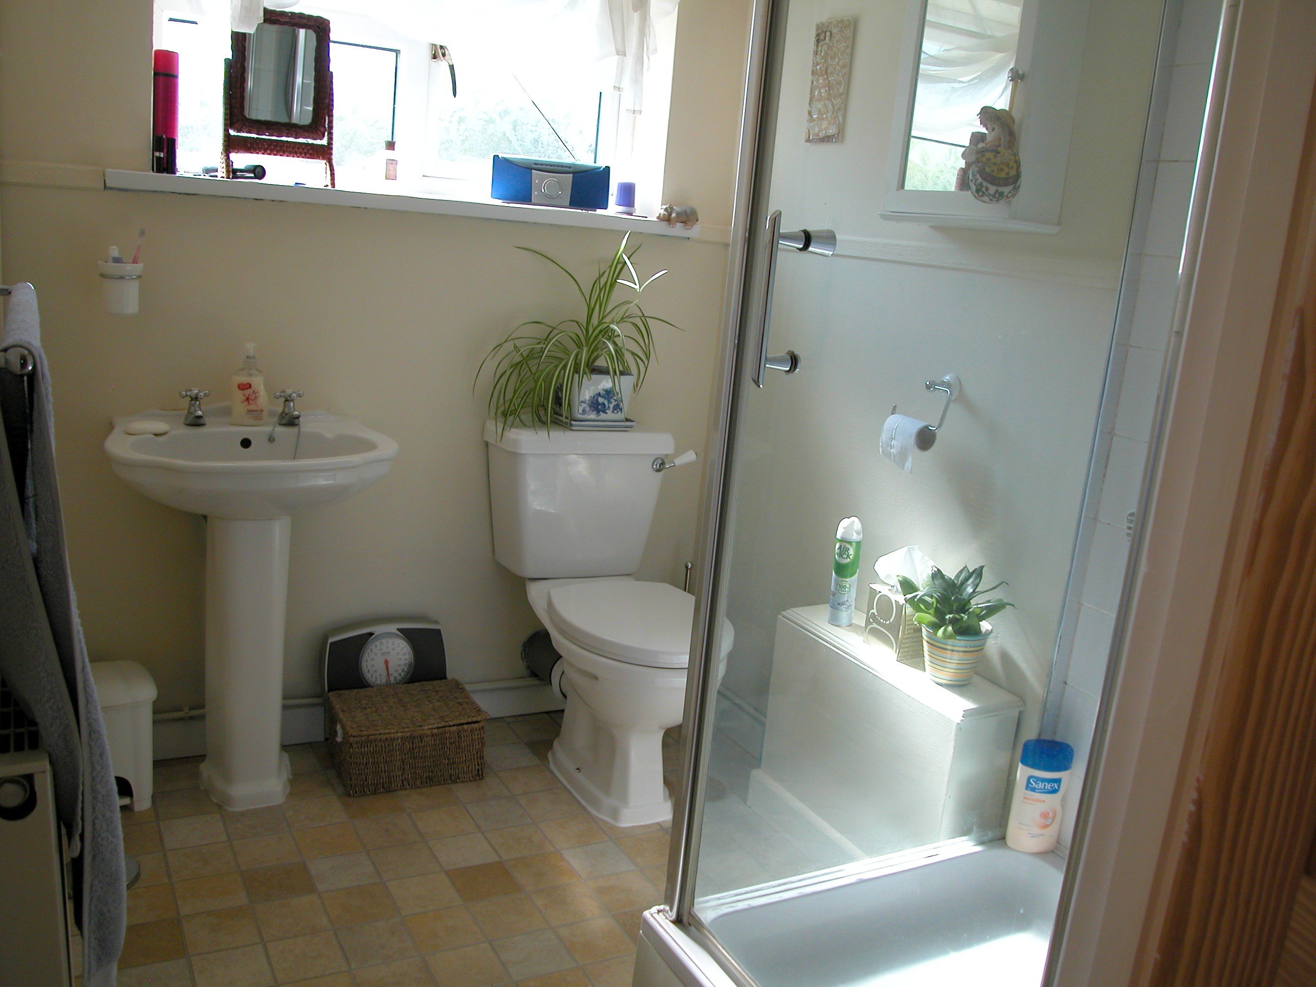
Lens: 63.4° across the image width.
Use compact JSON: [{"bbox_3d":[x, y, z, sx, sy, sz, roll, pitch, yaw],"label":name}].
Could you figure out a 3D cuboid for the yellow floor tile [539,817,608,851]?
[{"bbox_3d":[-0.182,0.726,2.281,0.120,0.008,0.120,-1,13,-30],"label":"yellow floor tile"}]

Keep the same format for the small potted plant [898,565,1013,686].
[{"bbox_3d":[0.574,0.254,2.061,0.207,0.215,0.190,9,11,16],"label":"small potted plant"}]

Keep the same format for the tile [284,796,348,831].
[{"bbox_3d":[-0.725,0.683,2.265,0.120,0.010,0.120,-1,13,-30],"label":"tile"}]

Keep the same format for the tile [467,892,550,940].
[{"bbox_3d":[-0.274,0.775,1.950,0.116,0.008,0.116,0,12,-30],"label":"tile"}]

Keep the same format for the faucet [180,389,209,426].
[{"bbox_3d":[-0.966,-0.180,2.230,0.063,0.078,0.110,-1,13,-30],"label":"faucet"}]

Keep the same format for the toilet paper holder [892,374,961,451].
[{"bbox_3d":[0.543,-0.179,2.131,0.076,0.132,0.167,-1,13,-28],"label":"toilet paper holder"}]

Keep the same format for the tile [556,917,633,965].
[{"bbox_3d":[-0.110,0.802,1.909,0.120,0.008,0.120,-1,13,-30],"label":"tile"}]

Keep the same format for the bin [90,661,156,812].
[{"bbox_3d":[-1.139,0.490,2.207,0.182,0.298,0.184,-1,13,-28],"label":"bin"}]

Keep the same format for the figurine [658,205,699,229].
[{"bbox_3d":[0.046,-0.715,2.754,0.117,0.068,0.060,-5,15,-43],"label":"figurine"}]

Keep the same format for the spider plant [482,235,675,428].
[{"bbox_3d":[-0.174,-0.394,2.577,0.455,0.500,0.320,-1,13,-30],"label":"spider plant"}]

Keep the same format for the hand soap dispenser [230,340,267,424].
[{"bbox_3d":[-0.875,-0.234,2.276,0.079,0.171,0.055,1,12,-24],"label":"hand soap dispenser"}]

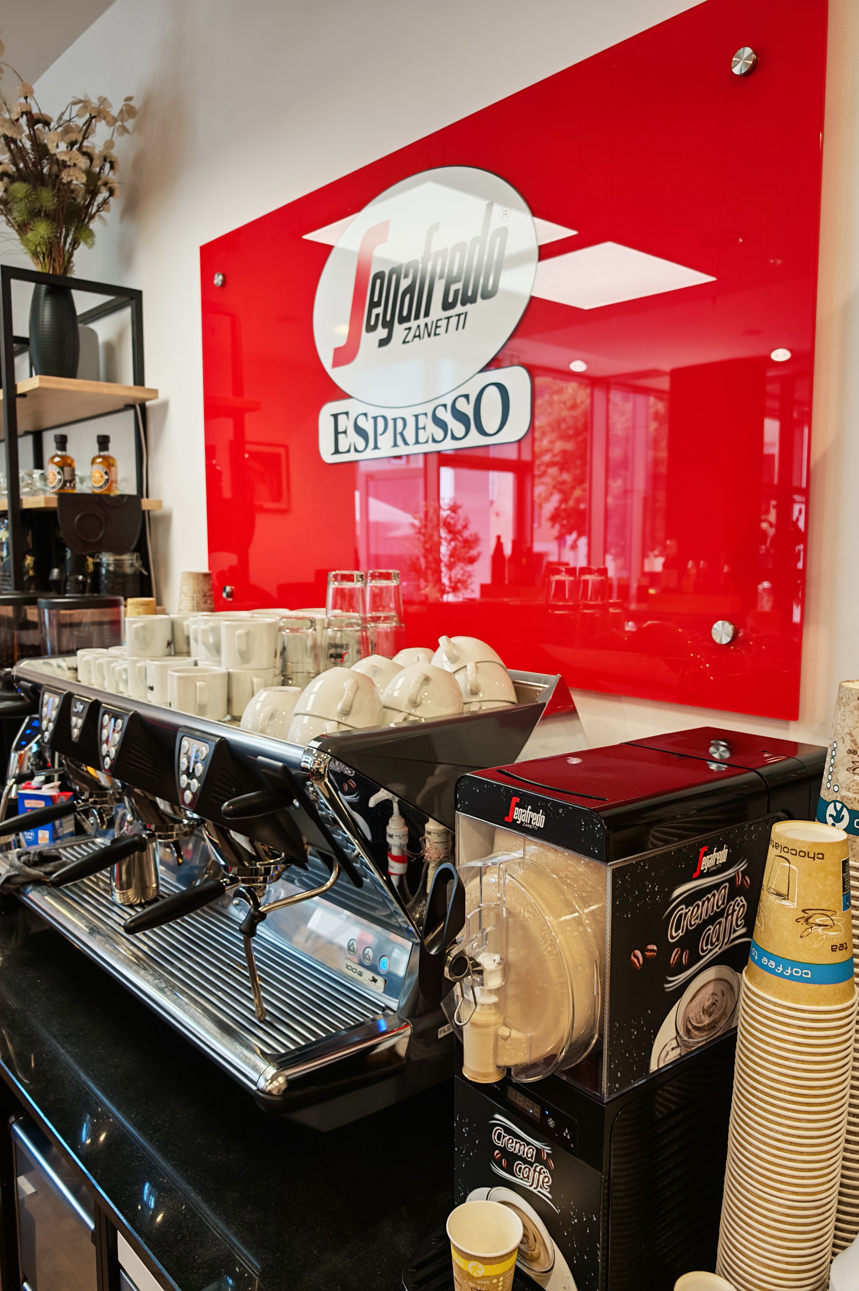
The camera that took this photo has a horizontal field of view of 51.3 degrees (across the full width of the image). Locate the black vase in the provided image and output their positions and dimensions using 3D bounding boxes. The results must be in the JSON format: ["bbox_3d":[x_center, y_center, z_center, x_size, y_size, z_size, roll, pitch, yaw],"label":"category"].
[{"bbox_3d":[-1.045,-0.868,2.490,0.128,0.305,0.128,-6,8,-42],"label":"black vase"}]

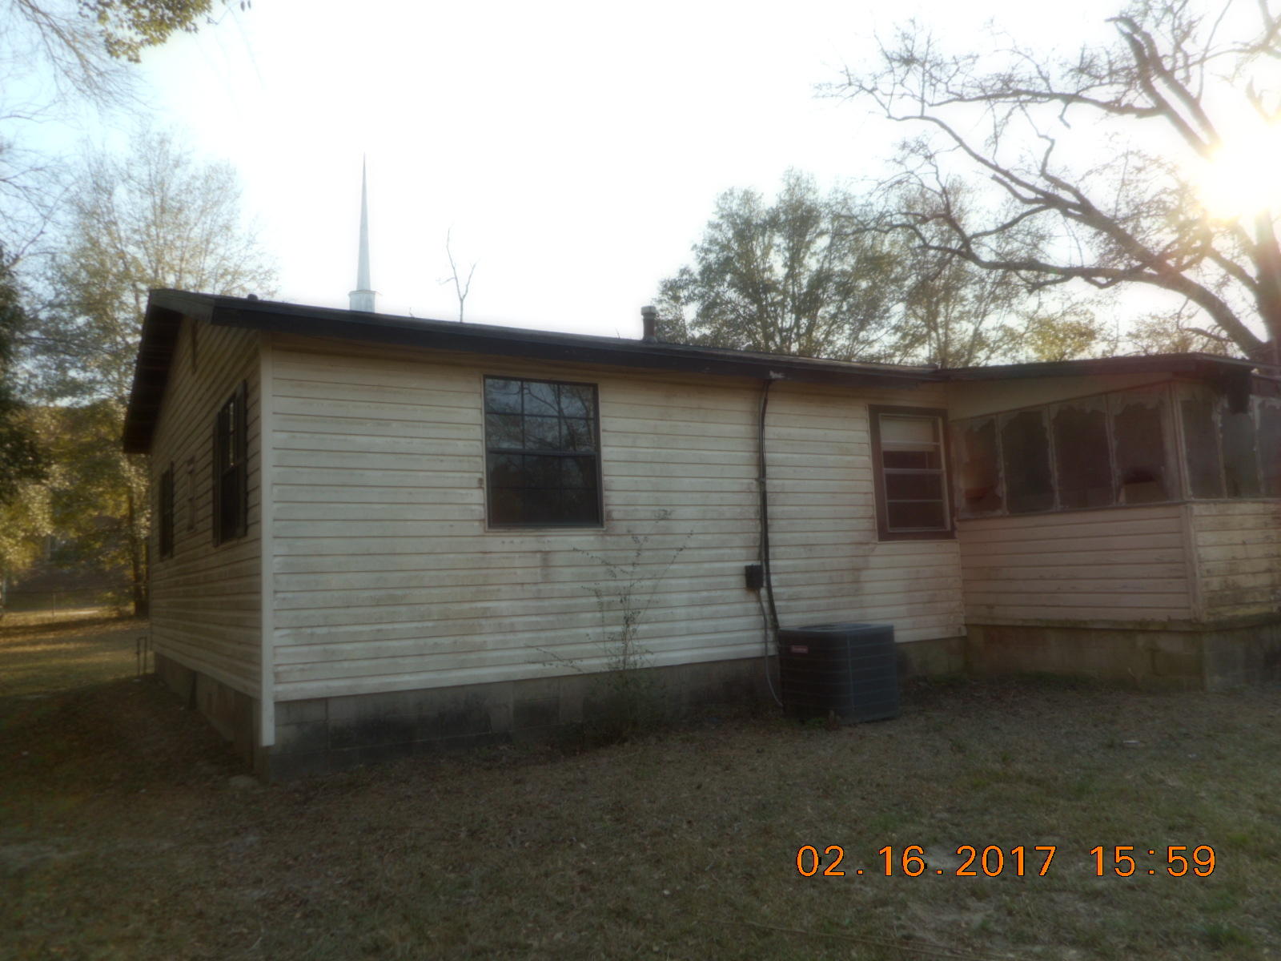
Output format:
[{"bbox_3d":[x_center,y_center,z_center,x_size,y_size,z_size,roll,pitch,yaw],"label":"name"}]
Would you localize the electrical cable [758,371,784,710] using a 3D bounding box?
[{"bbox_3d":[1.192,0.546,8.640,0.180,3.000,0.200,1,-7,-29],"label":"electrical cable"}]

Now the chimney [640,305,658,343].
[{"bbox_3d":[0.099,-1.727,10.200,0.160,0.420,0.160,-3,-6,0],"label":"chimney"}]

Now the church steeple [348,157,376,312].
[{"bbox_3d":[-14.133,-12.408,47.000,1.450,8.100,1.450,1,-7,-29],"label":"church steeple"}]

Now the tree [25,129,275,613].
[{"bbox_3d":[-15.370,-3.436,29.000,7.300,15.600,7.200,1,-7,-28],"label":"tree"}]

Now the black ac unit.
[{"bbox_3d":[1.723,1.658,8.070,0.740,0.760,0.740,1,-7,-29],"label":"black ac unit"}]

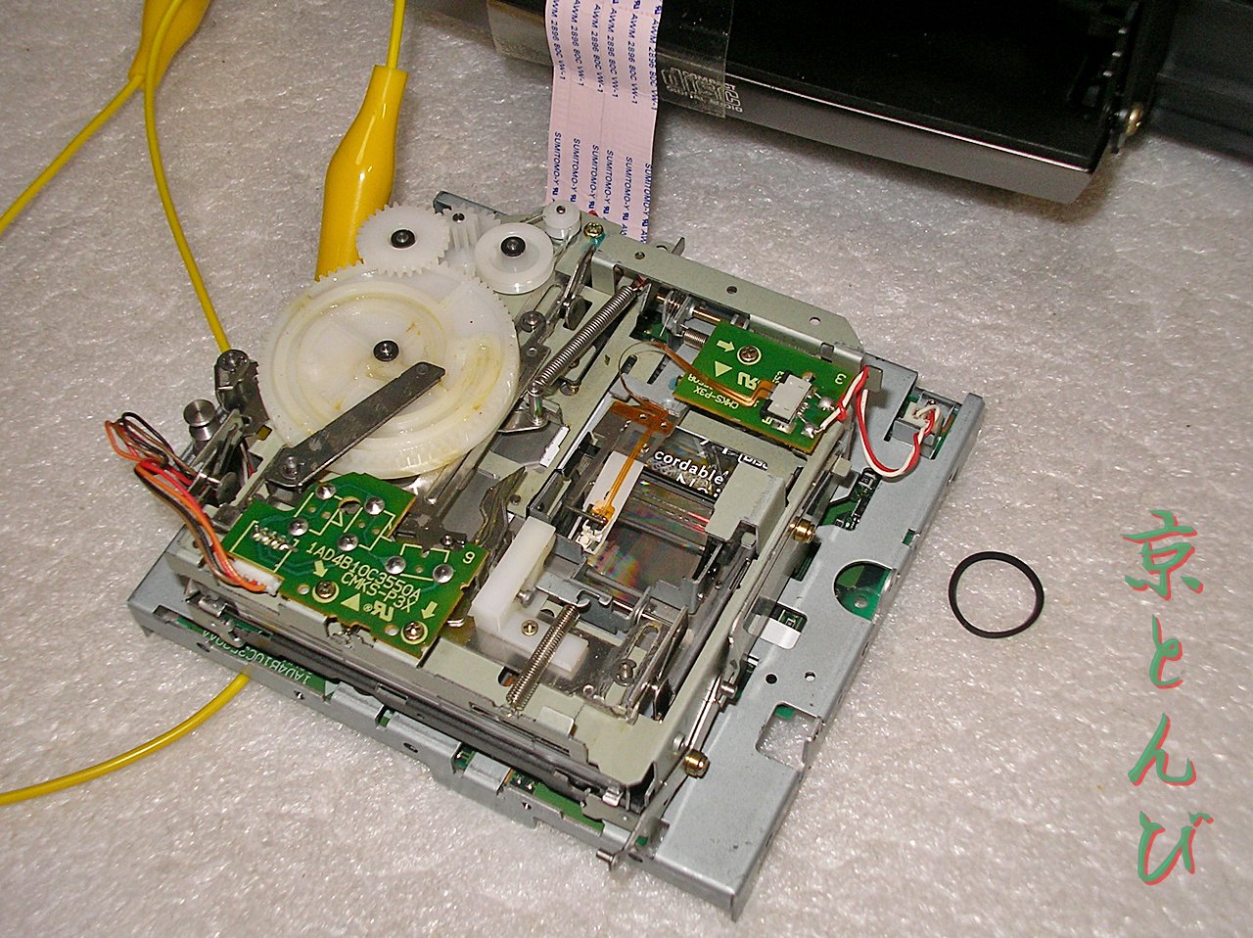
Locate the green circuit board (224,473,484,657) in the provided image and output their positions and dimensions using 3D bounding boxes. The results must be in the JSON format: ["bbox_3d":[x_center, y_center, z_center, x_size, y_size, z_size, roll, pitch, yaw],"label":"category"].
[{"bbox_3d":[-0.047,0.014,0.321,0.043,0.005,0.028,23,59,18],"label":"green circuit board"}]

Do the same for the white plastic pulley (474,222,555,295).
[{"bbox_3d":[-0.021,-0.041,0.353,0.016,0.006,0.016,-1,55,2],"label":"white plastic pulley"}]

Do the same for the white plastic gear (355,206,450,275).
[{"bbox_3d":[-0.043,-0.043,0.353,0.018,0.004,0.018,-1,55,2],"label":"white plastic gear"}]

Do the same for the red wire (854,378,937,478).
[{"bbox_3d":[0.047,-0.008,0.338,0.014,0.009,0.017,23,59,18],"label":"red wire"}]

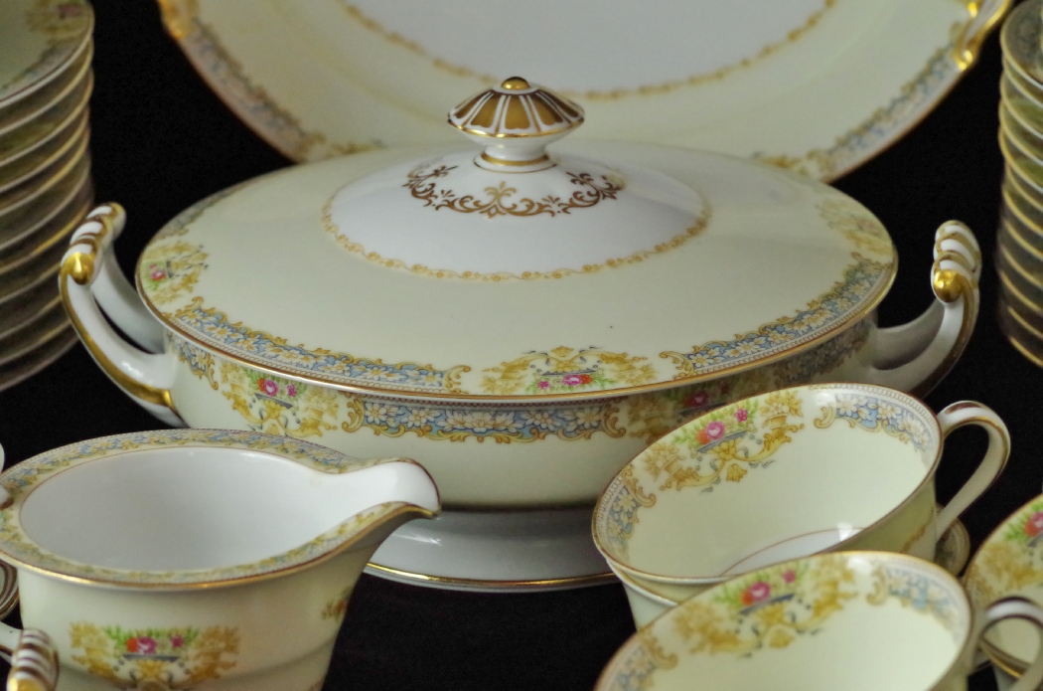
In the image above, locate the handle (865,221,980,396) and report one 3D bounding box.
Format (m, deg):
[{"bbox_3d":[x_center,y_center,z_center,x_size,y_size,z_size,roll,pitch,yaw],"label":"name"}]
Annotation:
[{"bbox_3d":[0.117,-0.005,1.310,0.040,0.053,0.062,1,21,7],"label":"handle"}]

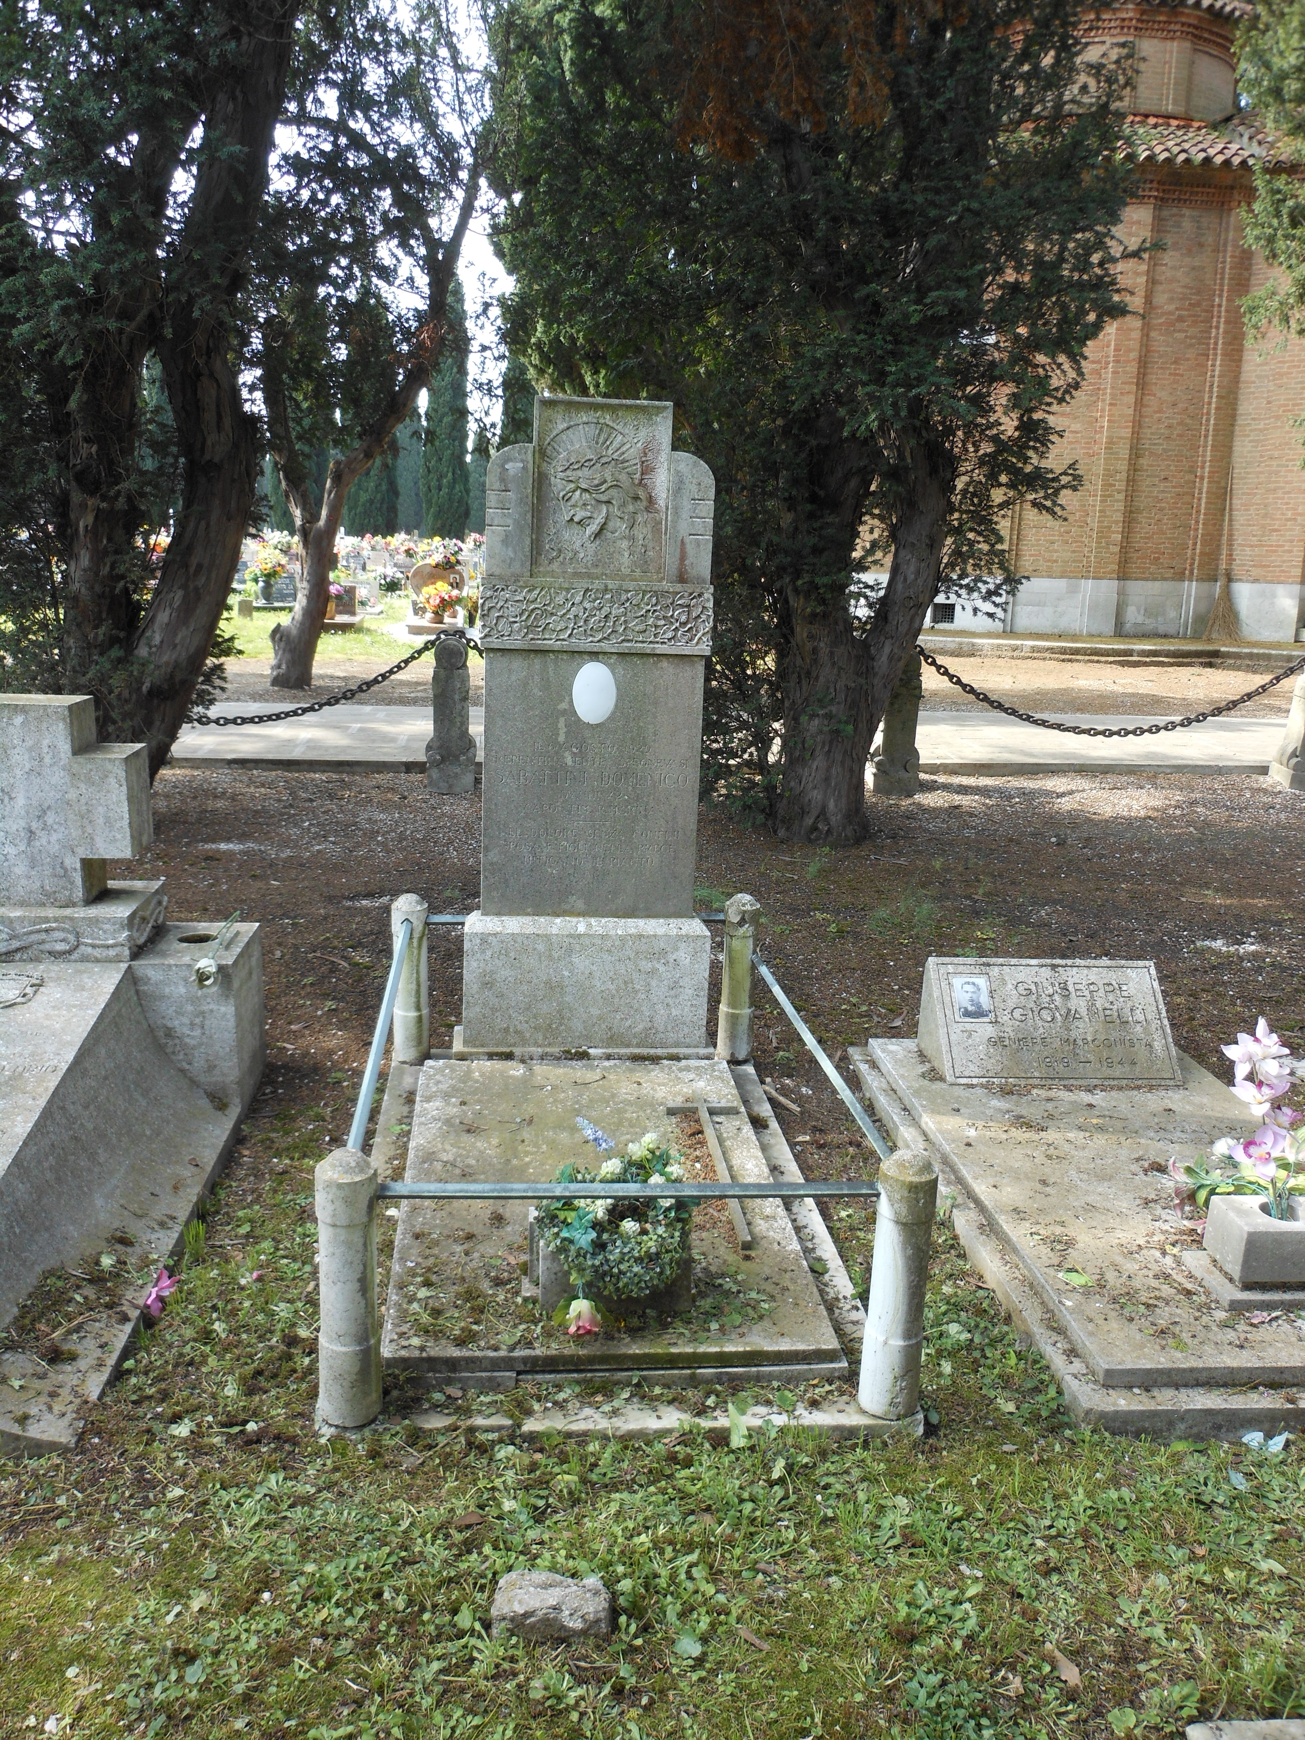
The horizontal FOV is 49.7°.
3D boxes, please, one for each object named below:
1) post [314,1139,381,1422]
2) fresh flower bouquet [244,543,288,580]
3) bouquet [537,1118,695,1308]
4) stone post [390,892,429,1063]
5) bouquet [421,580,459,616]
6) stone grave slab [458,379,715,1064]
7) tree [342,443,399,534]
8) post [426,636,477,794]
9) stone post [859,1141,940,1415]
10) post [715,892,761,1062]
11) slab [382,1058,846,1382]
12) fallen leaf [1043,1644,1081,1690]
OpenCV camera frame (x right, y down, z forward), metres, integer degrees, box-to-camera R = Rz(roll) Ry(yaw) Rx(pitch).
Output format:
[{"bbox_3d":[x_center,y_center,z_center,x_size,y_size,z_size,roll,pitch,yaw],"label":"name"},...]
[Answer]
[{"bbox_3d":[-0.542,0.739,2.527,0.112,0.530,0.112,1,14,-6],"label":"post"},{"bbox_3d":[-5.903,-4.718,21.520,0.640,0.600,0.550,1,14,-6],"label":"fresh flower bouquet"},{"bbox_3d":[-0.079,0.707,2.889,0.320,0.345,0.270,1,14,-6],"label":"bouquet"},{"bbox_3d":[-0.722,0.318,4.241,0.110,0.524,0.110,1,14,-6],"label":"stone post"},{"bbox_3d":[-2.870,-3.667,18.985,0.520,0.500,0.460,1,14,-6],"label":"bouquet"},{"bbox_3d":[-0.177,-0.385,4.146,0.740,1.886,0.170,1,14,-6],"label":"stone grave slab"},{"bbox_3d":[-9.428,-15.153,47.046,2.200,10.300,2.200,1,14,-6],"label":"tree"},{"bbox_3d":[-1.230,-0.965,8.704,0.300,0.910,0.320,-1,14,-13],"label":"post"},{"bbox_3d":[0.460,0.758,2.610,0.112,0.530,0.112,1,14,-6],"label":"stone post"},{"bbox_3d":[0.272,0.330,4.354,0.110,0.524,0.110,1,14,-6],"label":"post"},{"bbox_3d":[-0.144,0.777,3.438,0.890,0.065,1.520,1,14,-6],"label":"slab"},{"bbox_3d":[0.619,1.181,2.081,0.040,0.020,0.092,-3,14,-19],"label":"fallen leaf"}]

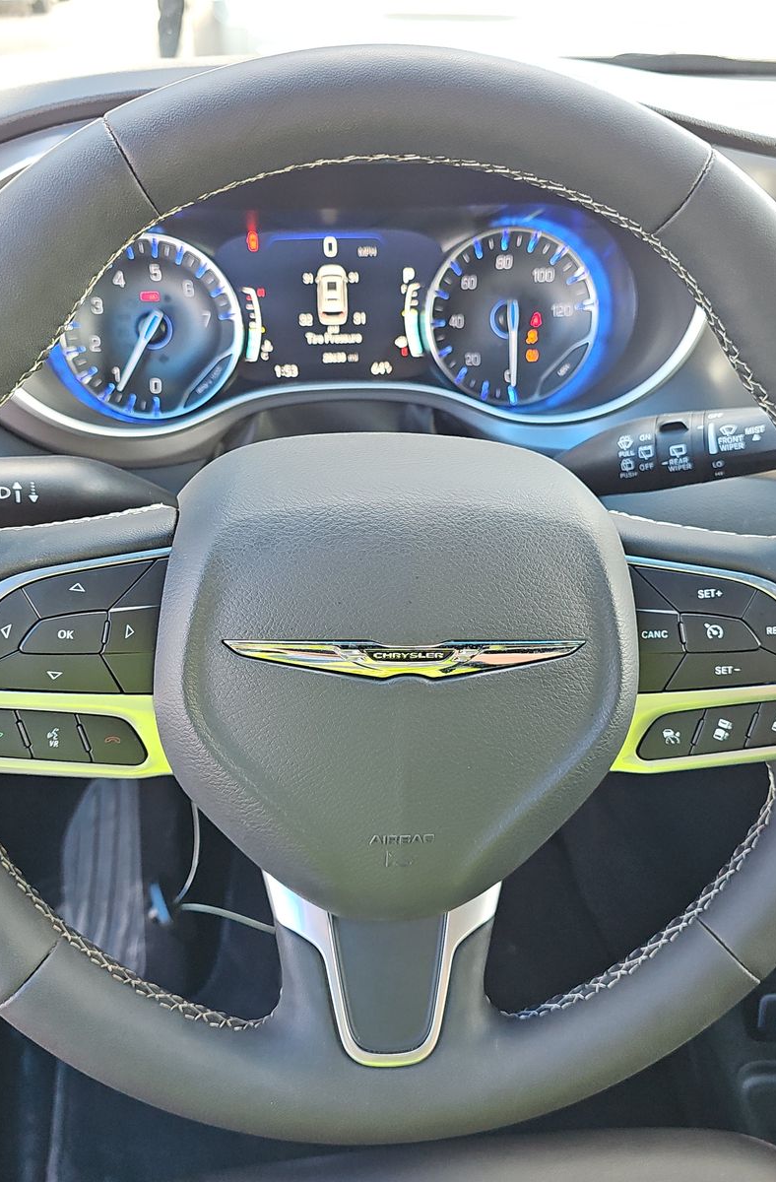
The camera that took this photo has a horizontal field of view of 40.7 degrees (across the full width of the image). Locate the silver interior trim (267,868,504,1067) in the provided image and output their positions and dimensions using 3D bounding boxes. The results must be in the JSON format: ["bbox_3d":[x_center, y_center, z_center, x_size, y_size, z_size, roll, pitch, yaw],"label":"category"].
[{"bbox_3d":[-0.001,0.138,0.389,0.088,0.080,0.022,0,11,-7],"label":"silver interior trim"}]

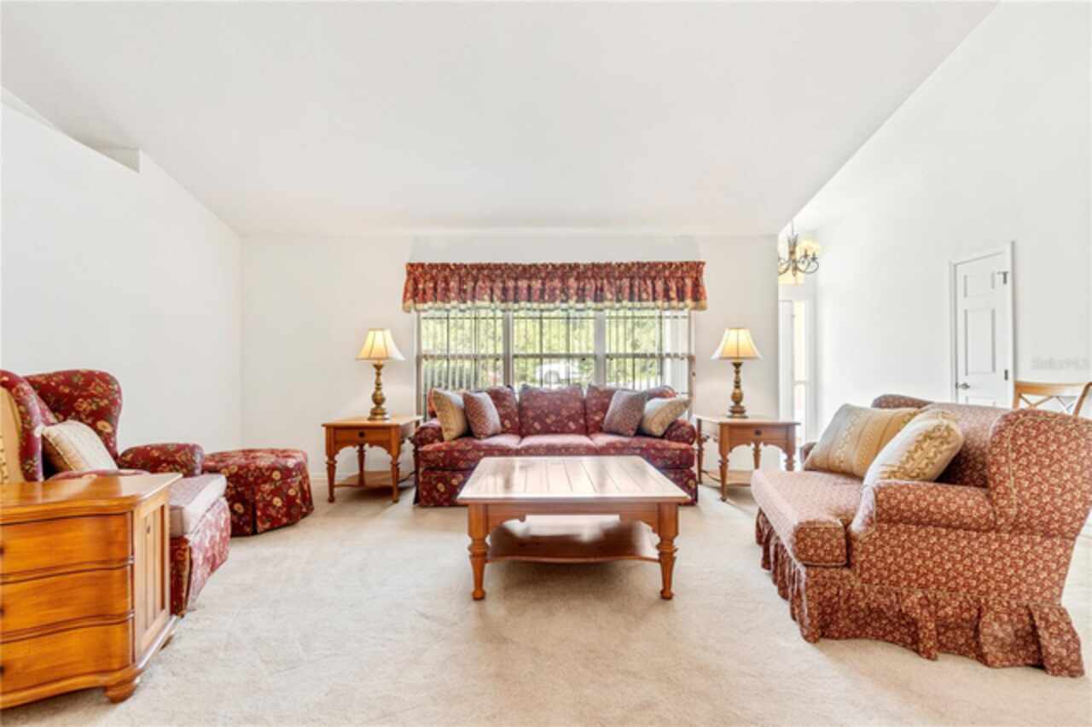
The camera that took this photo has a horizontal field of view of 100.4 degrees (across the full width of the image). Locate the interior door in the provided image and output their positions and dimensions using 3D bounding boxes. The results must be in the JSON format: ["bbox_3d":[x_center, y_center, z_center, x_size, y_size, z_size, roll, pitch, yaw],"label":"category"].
[{"bbox_3d":[3.816,0.087,3.967,0.050,2.040,0.480,0,-1,-1],"label":"interior door"}]

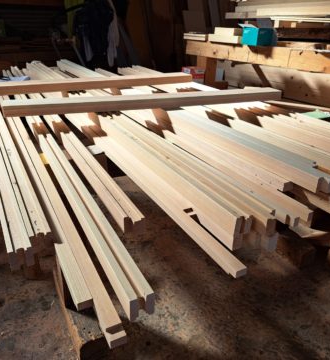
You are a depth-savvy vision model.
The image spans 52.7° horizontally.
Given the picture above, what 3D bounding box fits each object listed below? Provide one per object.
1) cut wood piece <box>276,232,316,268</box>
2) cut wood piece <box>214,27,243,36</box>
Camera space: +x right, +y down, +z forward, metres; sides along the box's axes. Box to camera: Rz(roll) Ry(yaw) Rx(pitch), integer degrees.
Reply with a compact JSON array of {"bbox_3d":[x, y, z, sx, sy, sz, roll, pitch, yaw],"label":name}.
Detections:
[{"bbox_3d":[0.858,0.455,2.182,0.130,0.108,0.220,-14,30,-25],"label":"cut wood piece"},{"bbox_3d":[0.807,-1.857,4.167,0.150,0.105,0.330,-12,28,-28],"label":"cut wood piece"}]

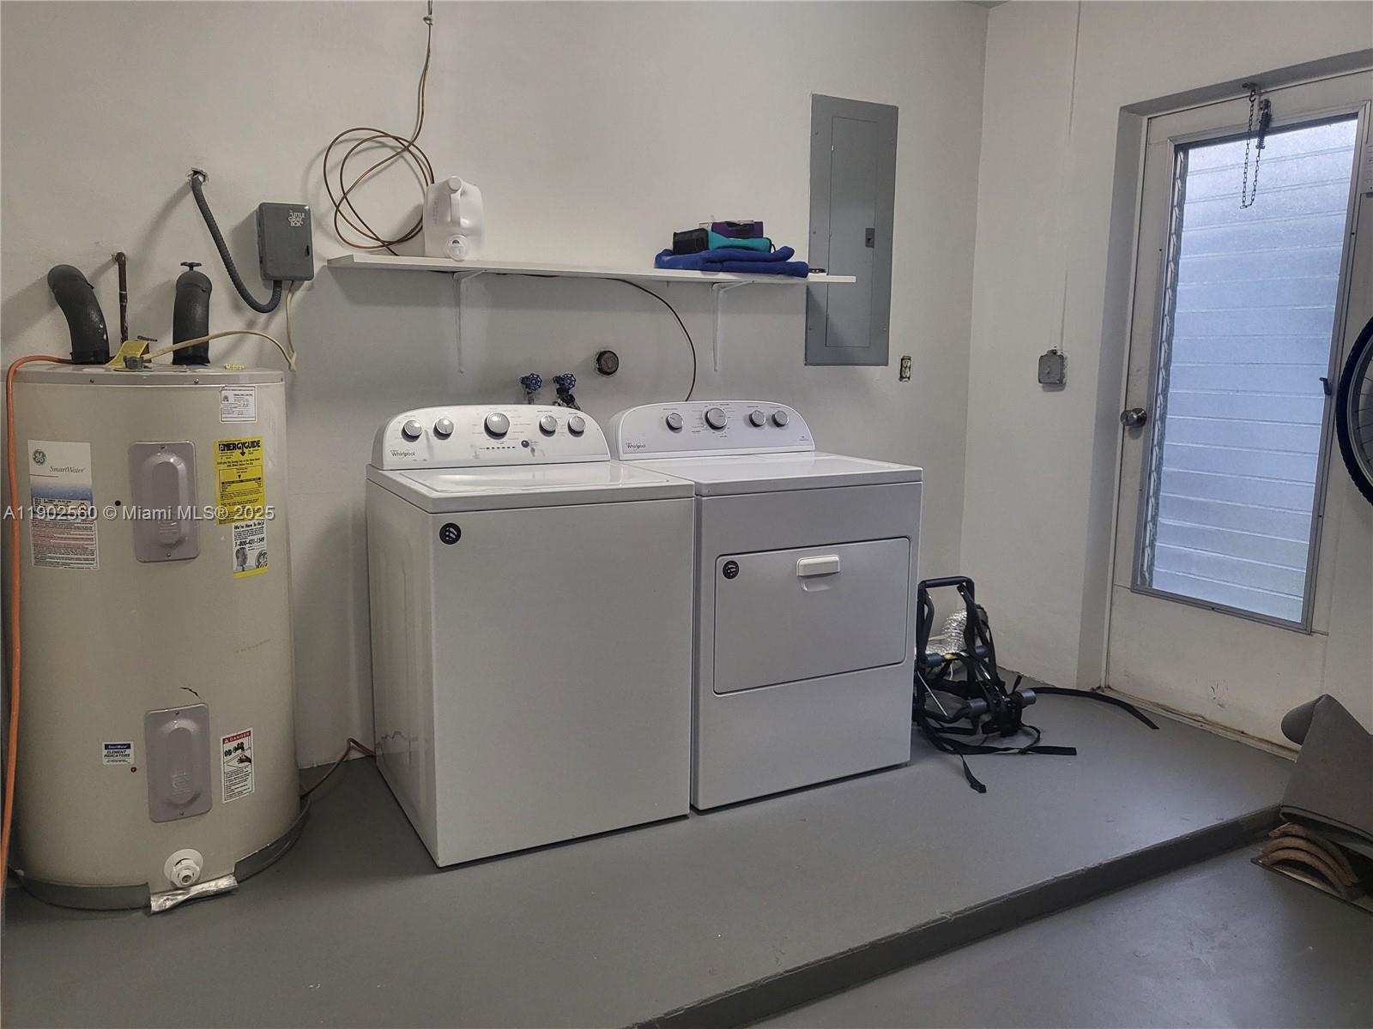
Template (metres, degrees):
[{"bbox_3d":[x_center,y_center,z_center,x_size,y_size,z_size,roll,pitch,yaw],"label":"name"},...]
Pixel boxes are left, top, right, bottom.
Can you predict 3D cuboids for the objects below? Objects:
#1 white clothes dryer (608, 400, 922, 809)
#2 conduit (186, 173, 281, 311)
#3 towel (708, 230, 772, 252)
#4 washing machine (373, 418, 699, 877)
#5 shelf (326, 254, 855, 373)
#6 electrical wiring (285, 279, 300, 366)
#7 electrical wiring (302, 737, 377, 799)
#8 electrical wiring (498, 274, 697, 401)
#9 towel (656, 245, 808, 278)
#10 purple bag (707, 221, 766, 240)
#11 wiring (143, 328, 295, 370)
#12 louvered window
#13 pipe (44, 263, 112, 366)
[{"bbox_3d":[0.200,0.212,3.203,0.735,1.087,0.713,-4,10,-28],"label":"white clothes dryer"},{"bbox_3d":[-1.210,-0.725,2.778,0.225,0.358,0.090,-4,10,-27],"label":"conduit"},{"bbox_3d":[0.143,-0.886,3.373,0.233,0.069,0.168,-4,10,-28],"label":"towel"},{"bbox_3d":[-0.455,0.257,2.886,0.695,1.087,0.700,-4,10,-28],"label":"washing machine"},{"bbox_3d":[-0.227,-0.601,3.224,1.650,0.313,0.240,-4,10,-27],"label":"shelf"},{"bbox_3d":[-1.097,-0.531,2.868,0.042,0.232,0.050,-4,10,-27],"label":"electrical wiring"},{"bbox_3d":[-1.017,0.734,3.018,0.240,0.090,0.220,-4,10,-27],"label":"electrical wiring"},{"bbox_3d":[-0.269,-0.565,3.360,0.699,0.416,0.040,-4,10,-28],"label":"electrical wiring"},{"bbox_3d":[0.133,-0.820,3.339,0.500,0.100,0.205,-4,10,-27],"label":"towel"},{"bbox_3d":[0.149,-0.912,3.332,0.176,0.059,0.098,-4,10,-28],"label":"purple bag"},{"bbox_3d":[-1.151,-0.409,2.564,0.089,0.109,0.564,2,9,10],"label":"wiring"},{"bbox_3d":[1.770,-0.445,3.316,0.059,1.534,0.619,-4,10,-28],"label":"louvered window"},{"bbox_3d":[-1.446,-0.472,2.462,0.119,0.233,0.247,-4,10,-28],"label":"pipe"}]

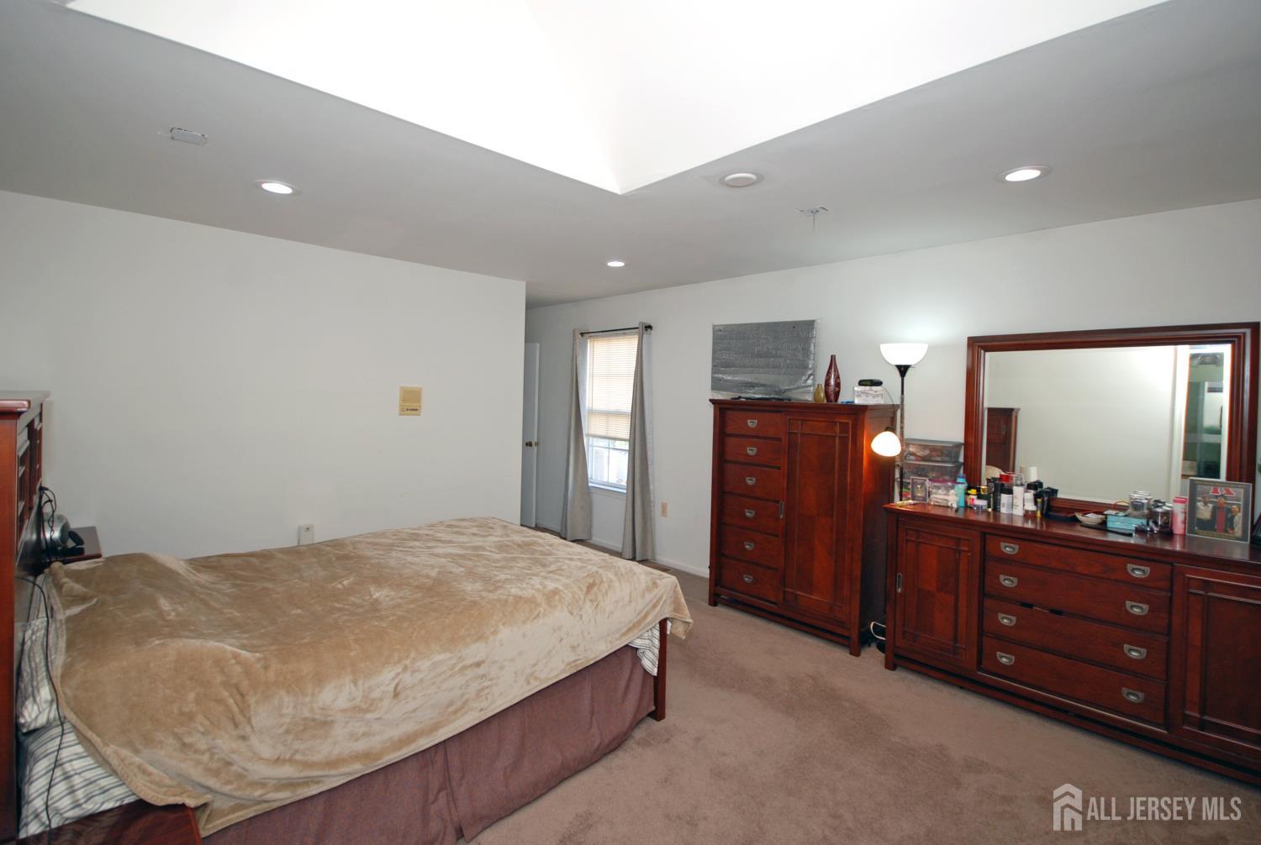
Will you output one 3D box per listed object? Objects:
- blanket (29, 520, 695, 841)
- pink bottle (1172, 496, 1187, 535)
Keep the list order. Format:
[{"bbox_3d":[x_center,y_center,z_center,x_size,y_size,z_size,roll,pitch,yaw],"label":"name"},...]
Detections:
[{"bbox_3d":[-1.034,1.029,2.320,2.040,0.710,1.640,-2,5,-45],"label":"blanket"},{"bbox_3d":[2.519,0.427,2.414,0.050,0.180,0.050,4,5,43],"label":"pink bottle"}]

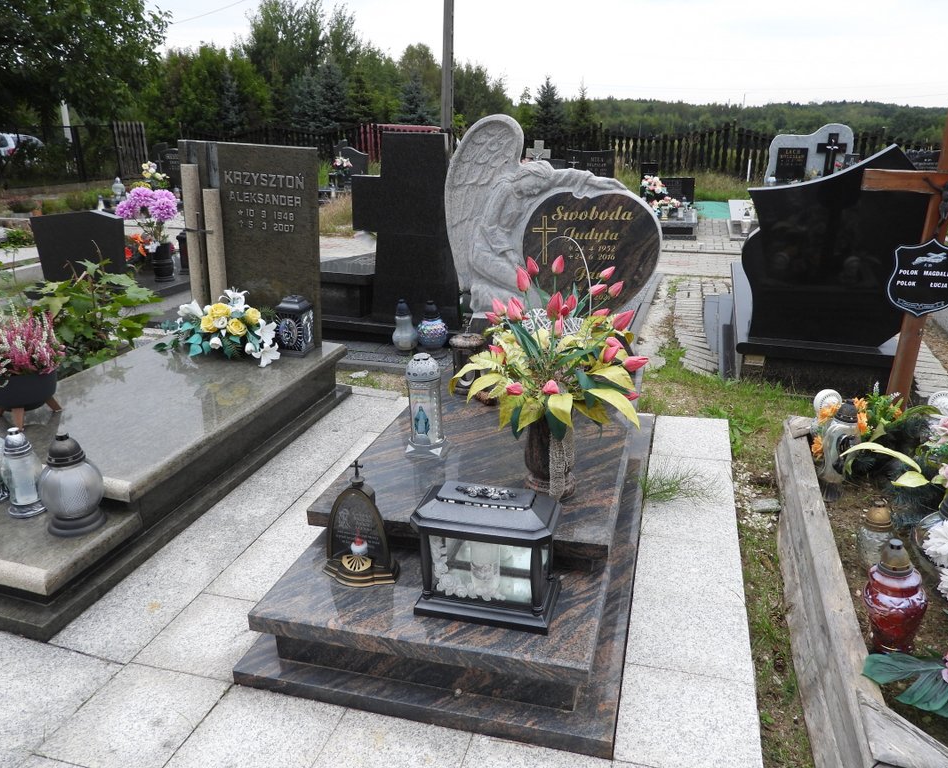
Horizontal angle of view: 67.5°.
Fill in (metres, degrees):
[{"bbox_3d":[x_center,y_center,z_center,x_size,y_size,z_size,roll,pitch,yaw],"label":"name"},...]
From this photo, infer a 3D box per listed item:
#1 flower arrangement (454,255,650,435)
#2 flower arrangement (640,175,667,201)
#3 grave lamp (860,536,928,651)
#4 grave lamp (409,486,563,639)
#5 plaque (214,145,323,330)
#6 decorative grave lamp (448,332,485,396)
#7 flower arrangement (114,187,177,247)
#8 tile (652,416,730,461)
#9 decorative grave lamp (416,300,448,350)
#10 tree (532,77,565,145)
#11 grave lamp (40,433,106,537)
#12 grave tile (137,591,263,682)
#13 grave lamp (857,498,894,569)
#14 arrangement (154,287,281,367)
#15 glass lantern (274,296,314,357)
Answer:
[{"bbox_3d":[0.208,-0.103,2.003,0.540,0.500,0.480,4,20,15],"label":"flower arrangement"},{"bbox_3d":[2.604,-2.851,10.300,0.380,0.360,0.340,4,20,15],"label":"flower arrangement"},{"bbox_3d":[1.054,0.492,1.746,0.156,0.286,0.156,6,21,15],"label":"grave lamp"},{"bbox_3d":[0.041,0.391,1.690,0.318,0.288,0.205,6,21,15],"label":"grave lamp"},{"bbox_3d":[-0.973,-0.643,3.429,0.503,0.943,0.078,10,22,13],"label":"plaque"},{"bbox_3d":[-0.029,-0.095,2.971,0.150,0.250,0.150,4,20,15],"label":"decorative grave lamp"},{"bbox_3d":[-2.399,-1.227,5.200,0.450,0.400,0.420,4,20,15],"label":"flower arrangement"},{"bbox_3d":[0.926,0.241,3.006,0.305,0.039,0.406,4,21,16],"label":"tile"},{"bbox_3d":[-0.257,-0.338,4.306,0.195,0.320,0.195,-1,19,0],"label":"decorative grave lamp"},{"bbox_3d":[2.836,-10.143,27.021,1.350,2.869,1.350,0,20,0],"label":"tree"},{"bbox_3d":[-1.303,0.319,2.288,0.182,0.305,0.182,6,20,14],"label":"grave lamp"},{"bbox_3d":[-0.692,0.692,1.925,0.305,0.039,0.305,4,21,16],"label":"grave tile"},{"bbox_3d":[1.177,0.432,2.062,0.094,0.195,0.094,4,20,15],"label":"grave lamp"},{"bbox_3d":[-1.325,-0.283,3.674,0.660,0.300,0.350,6,20,14],"label":"arrangement"},{"bbox_3d":[-0.866,-0.293,3.426,0.166,0.274,0.166,2,20,4],"label":"glass lantern"}]

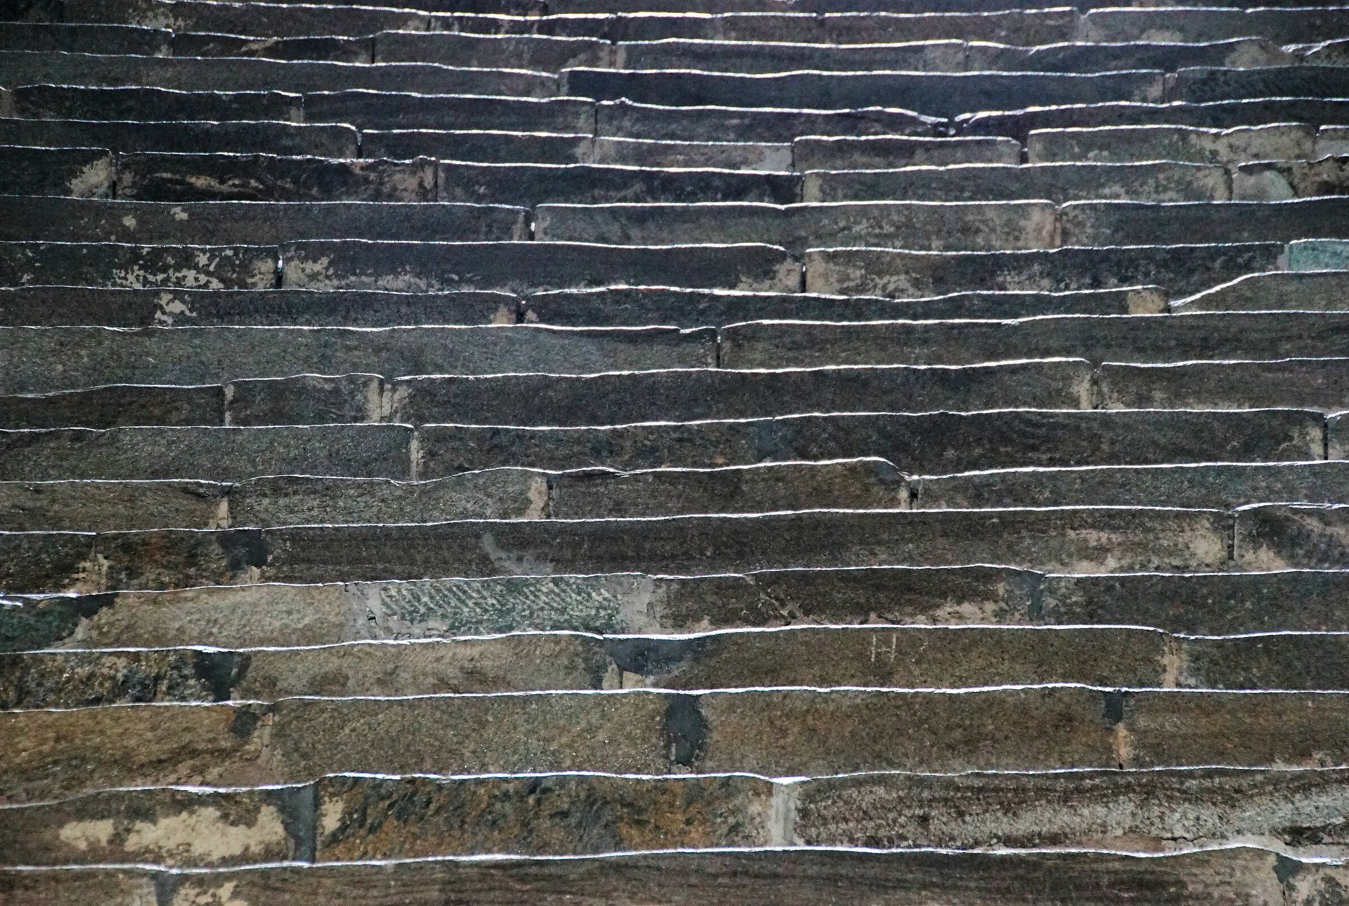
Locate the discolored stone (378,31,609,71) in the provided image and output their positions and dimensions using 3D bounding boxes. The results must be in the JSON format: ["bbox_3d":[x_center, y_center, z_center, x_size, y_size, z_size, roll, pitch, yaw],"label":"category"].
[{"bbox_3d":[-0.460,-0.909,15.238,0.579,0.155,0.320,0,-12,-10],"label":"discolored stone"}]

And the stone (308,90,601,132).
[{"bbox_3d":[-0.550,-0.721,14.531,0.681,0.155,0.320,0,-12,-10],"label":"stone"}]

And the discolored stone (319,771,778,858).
[{"bbox_3d":[-0.228,0.612,9.760,0.721,0.165,0.320,0,-12,-10],"label":"discolored stone"}]

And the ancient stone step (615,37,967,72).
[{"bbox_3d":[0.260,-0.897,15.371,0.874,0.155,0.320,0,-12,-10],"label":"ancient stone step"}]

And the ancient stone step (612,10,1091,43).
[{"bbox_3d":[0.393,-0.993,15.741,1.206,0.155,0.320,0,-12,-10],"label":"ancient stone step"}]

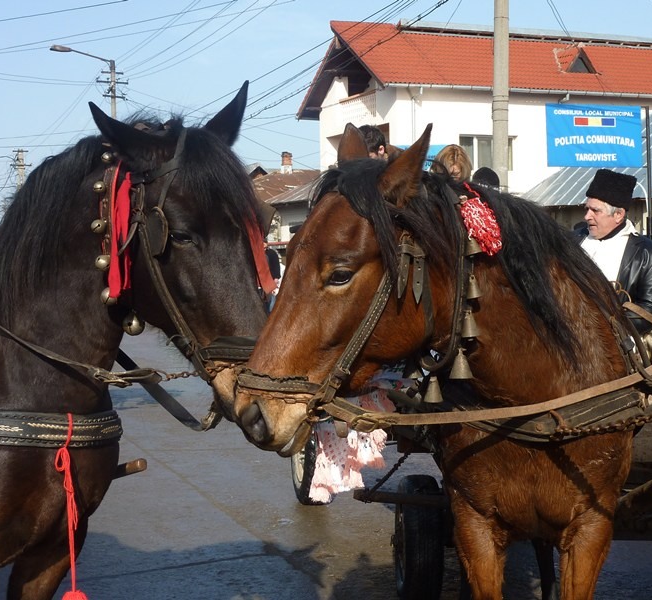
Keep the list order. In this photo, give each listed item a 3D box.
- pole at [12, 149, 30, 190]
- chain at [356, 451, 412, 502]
[{"bbox_3d":[-20.379,-5.964,74.707,1.300,8.300,0.400,-2,3,-20],"label":"pole"},{"bbox_3d":[0.245,0.740,4.650,0.220,0.210,0.070,-2,3,-6],"label":"chain"}]

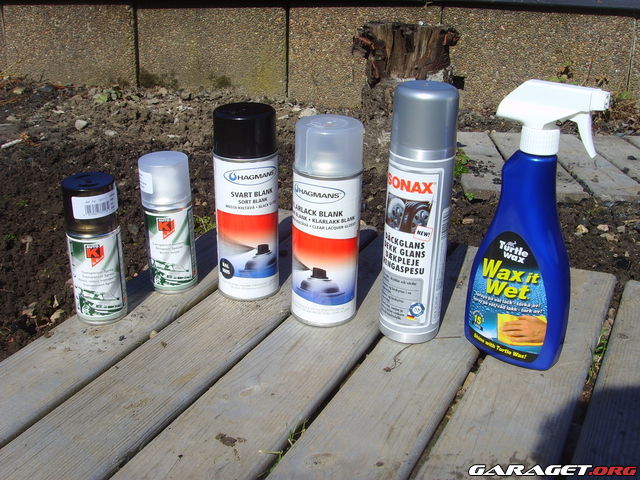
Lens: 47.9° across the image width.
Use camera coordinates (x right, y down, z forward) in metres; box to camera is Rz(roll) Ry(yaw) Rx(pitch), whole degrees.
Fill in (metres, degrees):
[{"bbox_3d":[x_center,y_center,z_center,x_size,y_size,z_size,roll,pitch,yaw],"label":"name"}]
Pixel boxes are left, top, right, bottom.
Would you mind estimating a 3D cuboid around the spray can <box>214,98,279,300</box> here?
[{"bbox_3d":[-0.078,-0.040,0.772,0.066,0.203,0.066,1,25,0],"label":"spray can"}]

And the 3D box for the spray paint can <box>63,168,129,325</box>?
[{"bbox_3d":[-0.227,0.009,0.728,0.053,0.147,0.053,-7,26,-17],"label":"spray paint can"}]

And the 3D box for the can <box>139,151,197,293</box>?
[{"bbox_3d":[-0.164,-0.019,0.789,0.053,0.147,0.053,-1,25,-4],"label":"can"}]

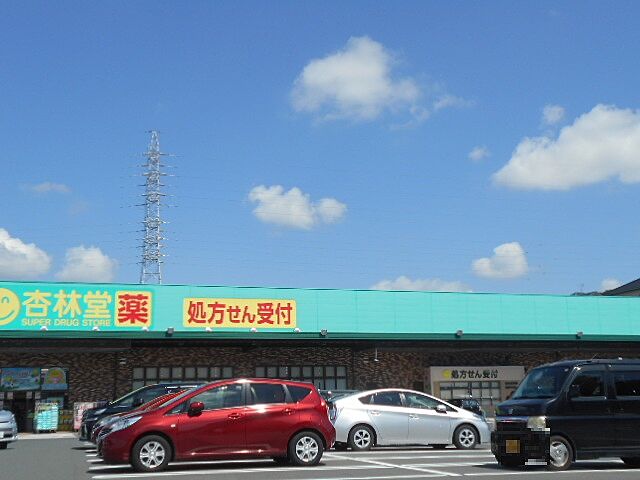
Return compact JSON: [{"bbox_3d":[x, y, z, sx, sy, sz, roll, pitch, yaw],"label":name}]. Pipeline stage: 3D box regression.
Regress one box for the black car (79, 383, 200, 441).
[{"bbox_3d":[-4.280,4.950,23.050,4.820,1.790,1.820,2,-12,-16],"label":"black car"}]

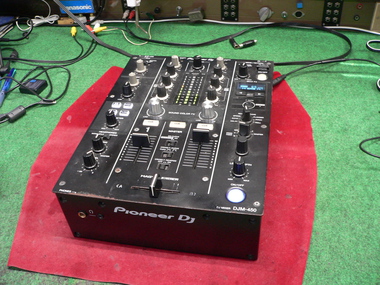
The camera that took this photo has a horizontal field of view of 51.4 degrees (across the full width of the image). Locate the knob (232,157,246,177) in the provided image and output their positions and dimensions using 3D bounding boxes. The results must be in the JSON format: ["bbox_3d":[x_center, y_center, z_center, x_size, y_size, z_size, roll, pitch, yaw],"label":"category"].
[{"bbox_3d":[0.054,0.027,0.433,0.016,0.018,0.016,5,42,10],"label":"knob"}]

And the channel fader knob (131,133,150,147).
[{"bbox_3d":[-0.059,-0.004,0.480,0.020,0.015,0.010,5,42,10],"label":"channel fader knob"}]

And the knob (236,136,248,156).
[{"bbox_3d":[0.061,0.004,0.459,0.016,0.017,0.016,5,42,10],"label":"knob"}]

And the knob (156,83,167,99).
[{"bbox_3d":[-0.042,-0.076,0.585,0.017,0.019,0.017,5,42,10],"label":"knob"}]

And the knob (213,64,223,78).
[{"bbox_3d":[0.042,-0.102,0.580,0.015,0.018,0.015,-3,42,2],"label":"knob"}]

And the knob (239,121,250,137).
[{"bbox_3d":[0.070,-0.017,0.510,0.017,0.017,0.017,5,42,10],"label":"knob"}]

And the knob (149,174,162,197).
[{"bbox_3d":[-0.036,0.046,0.422,0.010,0.015,0.021,5,42,10],"label":"knob"}]

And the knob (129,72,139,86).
[{"bbox_3d":[-0.089,-0.100,0.618,0.017,0.017,0.017,5,42,10],"label":"knob"}]

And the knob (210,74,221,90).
[{"bbox_3d":[0.038,-0.091,0.595,0.018,0.019,0.018,5,42,10],"label":"knob"}]

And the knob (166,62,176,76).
[{"bbox_3d":[-0.030,-0.116,0.629,0.017,0.019,0.017,5,42,10],"label":"knob"}]

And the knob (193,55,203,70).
[{"bbox_3d":[0.012,-0.121,0.605,0.015,0.018,0.015,-3,42,2],"label":"knob"}]

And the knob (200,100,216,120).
[{"bbox_3d":[0.023,-0.044,0.515,0.017,0.018,0.017,5,42,10],"label":"knob"}]

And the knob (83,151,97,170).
[{"bbox_3d":[-0.116,0.021,0.457,0.015,0.017,0.015,-3,42,2],"label":"knob"}]

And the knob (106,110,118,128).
[{"bbox_3d":[-0.101,-0.030,0.512,0.015,0.018,0.015,-3,42,2],"label":"knob"}]

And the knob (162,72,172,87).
[{"bbox_3d":[-0.034,-0.090,0.574,0.015,0.018,0.015,-3,42,2],"label":"knob"}]

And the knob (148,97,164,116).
[{"bbox_3d":[-0.048,-0.052,0.557,0.018,0.019,0.018,5,42,10],"label":"knob"}]

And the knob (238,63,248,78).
[{"bbox_3d":[0.083,-0.113,0.617,0.017,0.018,0.017,5,42,10],"label":"knob"}]

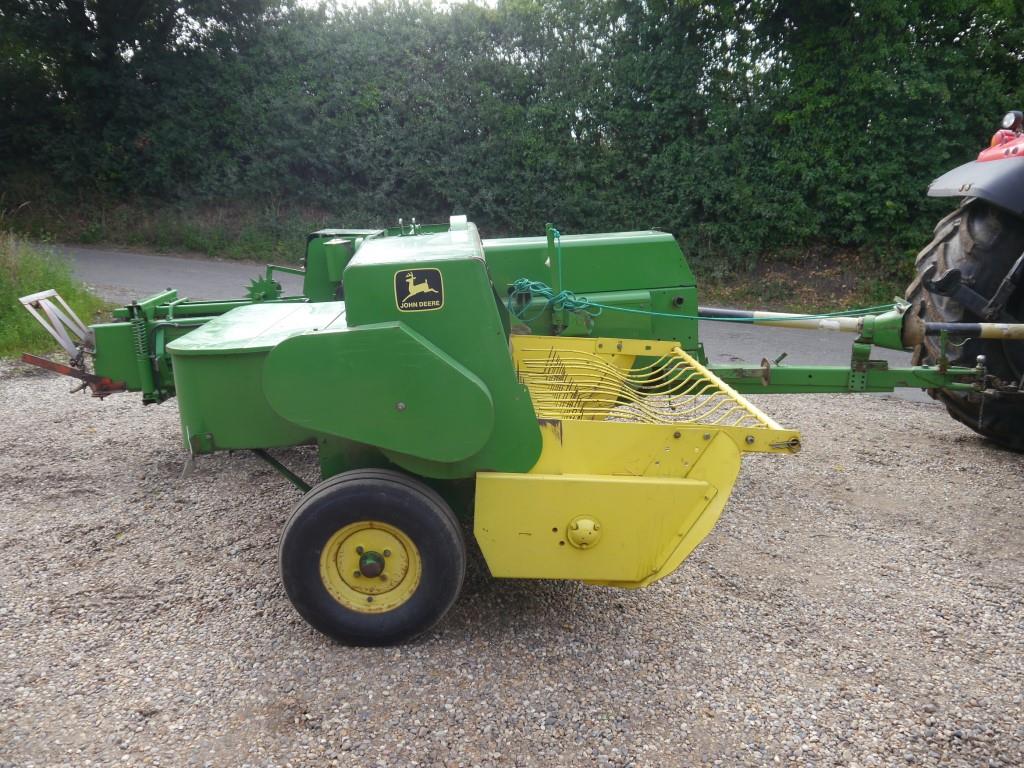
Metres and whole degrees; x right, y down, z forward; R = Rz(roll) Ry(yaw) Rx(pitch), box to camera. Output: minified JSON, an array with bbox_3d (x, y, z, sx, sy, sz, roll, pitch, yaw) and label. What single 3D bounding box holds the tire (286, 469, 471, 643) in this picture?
[{"bbox_3d":[-0.527,0.664,3.152,0.700,0.695,0.220,-2,14,-1],"label":"tire"}]

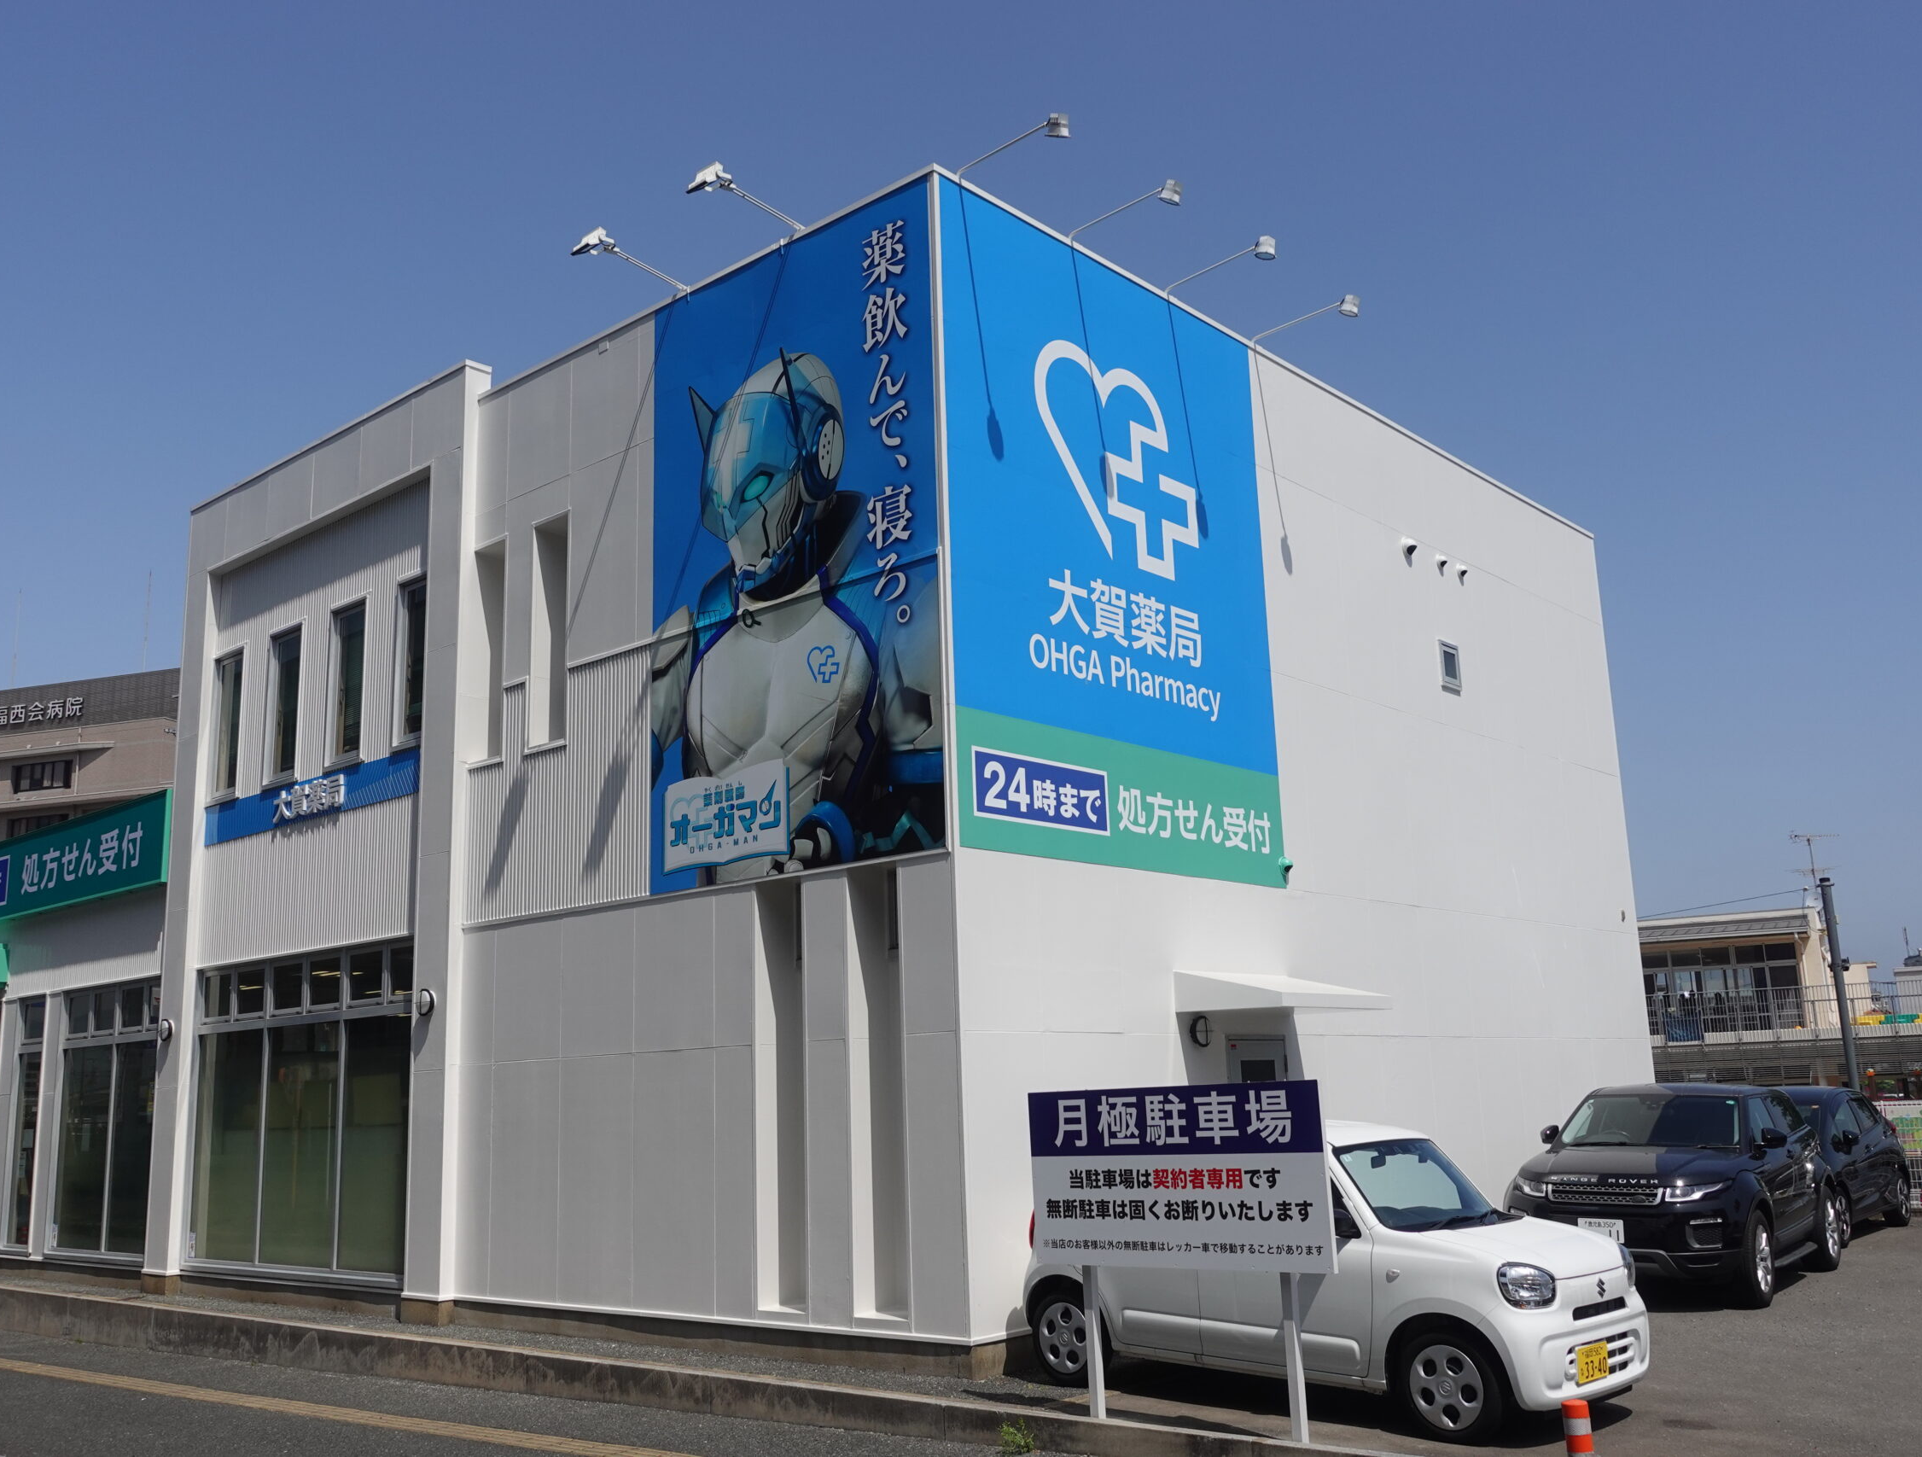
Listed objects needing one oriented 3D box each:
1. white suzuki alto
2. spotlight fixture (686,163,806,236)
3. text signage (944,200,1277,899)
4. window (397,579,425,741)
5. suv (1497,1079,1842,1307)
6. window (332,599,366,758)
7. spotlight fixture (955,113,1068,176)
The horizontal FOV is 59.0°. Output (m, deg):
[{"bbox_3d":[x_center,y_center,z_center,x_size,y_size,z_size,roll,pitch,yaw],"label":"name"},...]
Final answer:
[{"bbox_3d":[2.050,3.005,9.630,3.395,1.525,1.475,-11,-17,44],"label":"white suzuki alto"},{"bbox_3d":[-1.515,-3.802,12.274,0.260,0.300,0.990,-12,-16,40],"label":"spotlight fixture"},{"bbox_3d":[1.242,-1.269,12.764,0.100,4.710,3.985,-12,-16,40],"label":"text signage"},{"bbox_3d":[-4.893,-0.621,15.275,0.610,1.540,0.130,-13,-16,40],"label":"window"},{"bbox_3d":[6.006,3.835,14.307,1.960,1.630,4.360,-11,-15,35],"label":"suv"},{"bbox_3d":[-5.858,-0.450,16.272,0.680,1.580,0.100,-12,-16,40],"label":"window"},{"bbox_3d":[0.353,-3.944,11.569,1.000,0.250,0.200,-13,-16,40],"label":"spotlight fixture"}]

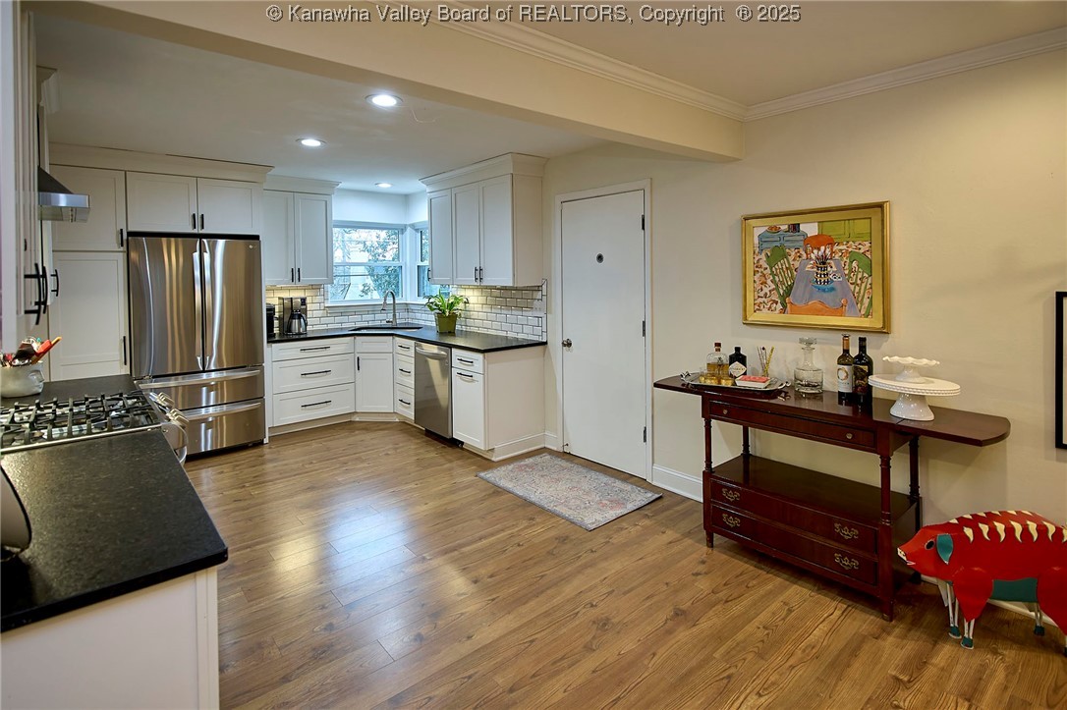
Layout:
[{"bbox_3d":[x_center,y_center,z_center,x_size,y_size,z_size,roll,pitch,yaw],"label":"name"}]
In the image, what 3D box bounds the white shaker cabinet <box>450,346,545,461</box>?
[{"bbox_3d":[-0.289,0.359,4.292,0.635,0.870,0.469,-7,9,-40],"label":"white shaker cabinet"}]

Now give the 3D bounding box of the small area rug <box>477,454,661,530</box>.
[{"bbox_3d":[0.213,0.888,3.435,0.640,0.020,1.060,-9,12,-42],"label":"small area rug"}]

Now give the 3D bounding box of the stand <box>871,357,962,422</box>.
[{"bbox_3d":[1.661,0.134,2.201,0.314,0.260,0.314,-7,9,-40],"label":"stand"}]

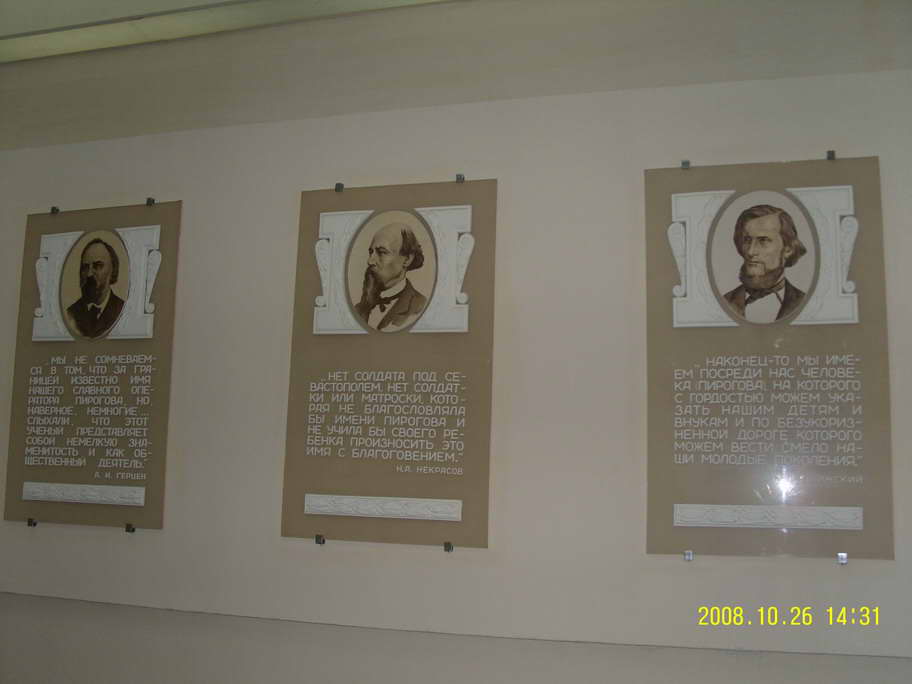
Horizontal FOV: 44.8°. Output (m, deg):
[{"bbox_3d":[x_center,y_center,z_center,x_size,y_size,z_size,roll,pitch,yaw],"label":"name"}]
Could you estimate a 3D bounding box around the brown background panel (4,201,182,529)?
[{"bbox_3d":[-1.116,0.066,3.407,0.564,0.982,0.030,-1,-9,18],"label":"brown background panel"}]

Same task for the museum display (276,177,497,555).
[{"bbox_3d":[-0.185,0.052,3.112,0.605,1.012,0.030,-1,-9,18],"label":"museum display"}]

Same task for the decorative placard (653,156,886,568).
[{"bbox_3d":[0.778,0.034,2.808,0.589,1.006,0.030,-1,-9,18],"label":"decorative placard"}]

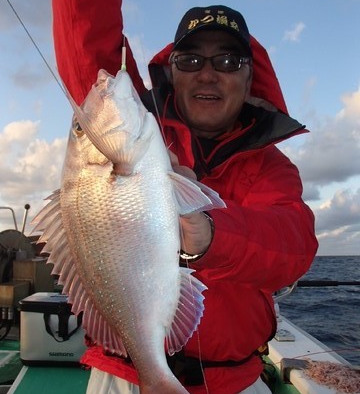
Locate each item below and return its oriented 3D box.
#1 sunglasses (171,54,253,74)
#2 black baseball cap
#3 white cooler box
[{"bbox_3d":[0.072,-0.268,0.847,0.148,0.045,0.145,0,3,8],"label":"sunglasses"},{"bbox_3d":[0.073,-0.357,0.852,0.175,0.140,0.260,0,3,8],"label":"black baseball cap"},{"bbox_3d":[-0.536,0.625,1.885,0.380,0.280,0.280,2,-9,-8],"label":"white cooler box"}]

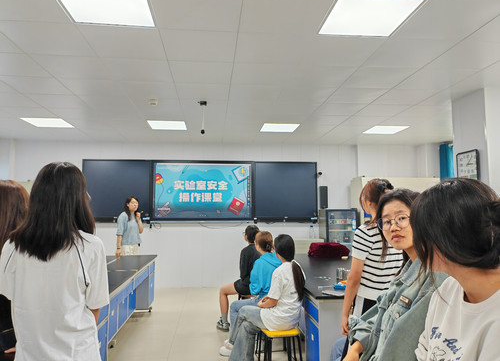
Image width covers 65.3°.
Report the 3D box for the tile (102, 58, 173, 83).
[{"bbox_3d":[-1.075,-1.081,3.801,0.600,0.025,0.600,0,-5,-6],"label":"tile"}]

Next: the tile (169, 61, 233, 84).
[{"bbox_3d":[-0.478,-1.077,3.861,0.600,0.025,0.600,0,-5,-6],"label":"tile"}]

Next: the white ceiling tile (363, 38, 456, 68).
[{"bbox_3d":[1.376,-1.109,3.427,0.600,0.020,0.600,0,-5,-5],"label":"white ceiling tile"}]

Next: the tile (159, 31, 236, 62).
[{"bbox_3d":[-0.415,-1.124,3.255,0.600,0.020,0.600,0,-5,-5],"label":"tile"}]

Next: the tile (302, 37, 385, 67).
[{"bbox_3d":[0.779,-1.114,3.370,0.600,0.020,0.600,0,-5,-5],"label":"tile"}]

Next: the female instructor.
[{"bbox_3d":[-1.839,1.084,5.982,0.480,1.677,0.360,4,-6,-41],"label":"female instructor"}]

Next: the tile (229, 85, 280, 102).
[{"bbox_3d":[0.058,-1.023,4.526,0.600,0.025,0.600,0,-5,-6],"label":"tile"}]

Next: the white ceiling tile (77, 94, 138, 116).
[{"bbox_3d":[-1.794,-0.983,4.951,0.600,0.025,0.600,0,-5,-6],"label":"white ceiling tile"}]

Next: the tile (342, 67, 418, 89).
[{"bbox_3d":[1.319,-1.059,4.022,0.600,0.020,0.600,0,-5,-5],"label":"tile"}]

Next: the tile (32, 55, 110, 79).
[{"bbox_3d":[-1.667,-1.084,3.736,0.600,0.020,0.600,0,-5,-5],"label":"tile"}]

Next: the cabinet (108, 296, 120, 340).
[{"bbox_3d":[-1.494,1.320,3.793,0.350,0.480,0.430,0,-5,-6],"label":"cabinet"}]

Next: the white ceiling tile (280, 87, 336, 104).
[{"bbox_3d":[0.655,-1.019,4.586,0.600,0.025,0.600,0,-5,-6],"label":"white ceiling tile"}]

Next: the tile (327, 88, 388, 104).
[{"bbox_3d":[1.261,-1.009,4.617,0.600,0.020,0.600,0,-5,-5],"label":"tile"}]

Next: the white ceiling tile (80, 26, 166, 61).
[{"bbox_3d":[-1.014,-1.131,3.196,0.600,0.025,0.600,0,-5,-6],"label":"white ceiling tile"}]

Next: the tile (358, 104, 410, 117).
[{"bbox_3d":[1.788,-0.961,5.310,0.600,0.025,0.600,0,-5,-6],"label":"tile"}]

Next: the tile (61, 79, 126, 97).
[{"bbox_3d":[-1.725,-1.034,4.331,0.600,0.020,0.600,0,-5,-5],"label":"tile"}]

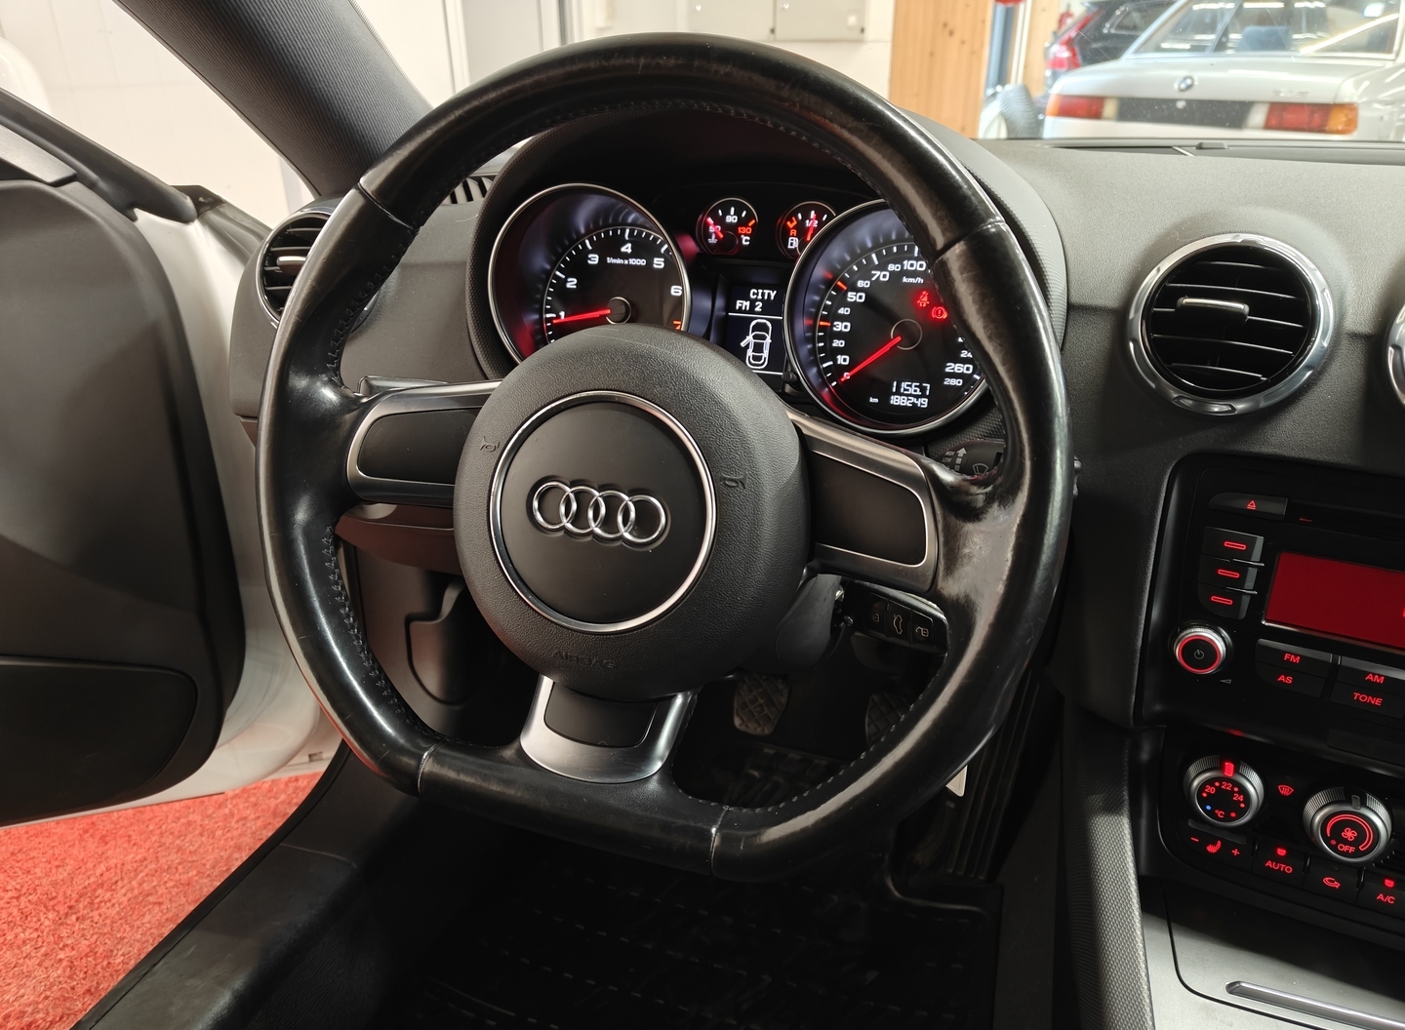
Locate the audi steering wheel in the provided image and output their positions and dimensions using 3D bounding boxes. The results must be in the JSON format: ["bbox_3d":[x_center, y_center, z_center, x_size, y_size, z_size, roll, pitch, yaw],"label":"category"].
[{"bbox_3d":[-0.032,-0.029,0.433,0.373,0.346,0.090,10,5,20],"label":"audi steering wheel"}]

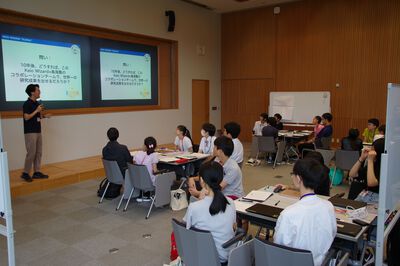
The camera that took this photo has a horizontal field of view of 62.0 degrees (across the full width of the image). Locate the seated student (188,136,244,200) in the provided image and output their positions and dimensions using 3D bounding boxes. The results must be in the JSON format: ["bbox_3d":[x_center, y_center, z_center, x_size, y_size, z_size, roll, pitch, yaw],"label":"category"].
[{"bbox_3d":[0.163,0.692,3.750,0.720,1.270,0.500,2,7,11],"label":"seated student"}]

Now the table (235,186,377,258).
[{"bbox_3d":[0.957,1.046,3.172,1.200,0.720,0.900,6,9,39],"label":"table"}]

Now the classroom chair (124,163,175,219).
[{"bbox_3d":[-0.756,0.816,5.198,0.600,0.770,0.640,5,9,37],"label":"classroom chair"}]

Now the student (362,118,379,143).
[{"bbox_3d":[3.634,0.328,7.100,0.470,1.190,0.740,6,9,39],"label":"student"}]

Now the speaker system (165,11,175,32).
[{"bbox_3d":[-0.866,-3.165,9.454,0.270,0.600,0.220,6,9,39],"label":"speaker system"}]

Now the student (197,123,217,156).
[{"bbox_3d":[0.113,0.442,6.412,0.460,1.230,0.720,5,9,37],"label":"student"}]

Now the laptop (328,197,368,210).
[{"bbox_3d":[1.408,0.667,3.184,0.215,0.025,0.305,-5,9,-36],"label":"laptop"}]

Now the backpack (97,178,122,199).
[{"bbox_3d":[-1.518,0.927,5.620,0.380,0.320,0.260,-3,8,-27],"label":"backpack"}]

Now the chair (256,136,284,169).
[{"bbox_3d":[1.804,0.436,8.442,0.600,0.770,0.630,5,9,37],"label":"chair"}]

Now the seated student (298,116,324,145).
[{"bbox_3d":[2.867,0.169,8.450,0.760,1.160,0.460,5,9,33],"label":"seated student"}]

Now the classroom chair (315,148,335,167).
[{"bbox_3d":[2.935,0.504,7.898,0.620,0.770,0.600,5,9,37],"label":"classroom chair"}]

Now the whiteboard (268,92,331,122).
[{"bbox_3d":[3.002,-0.797,10.242,1.870,0.900,0.060,5,9,37],"label":"whiteboard"}]

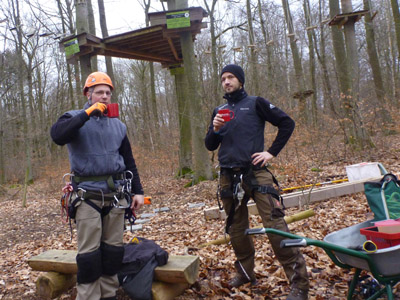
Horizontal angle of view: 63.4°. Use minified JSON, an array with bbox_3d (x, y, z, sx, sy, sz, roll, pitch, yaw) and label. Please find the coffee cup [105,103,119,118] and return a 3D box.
[{"bbox_3d":[-0.600,-0.265,2.200,0.112,0.093,0.082,-5,-1,-12],"label":"coffee cup"}]

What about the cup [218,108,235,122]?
[{"bbox_3d":[0.191,-0.245,2.300,0.115,0.090,0.082,-5,-1,12],"label":"cup"}]

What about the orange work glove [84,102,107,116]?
[{"bbox_3d":[-0.707,-0.272,2.200,0.150,0.100,0.095,-6,-1,28],"label":"orange work glove"}]

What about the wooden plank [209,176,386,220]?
[{"bbox_3d":[1.745,0.868,5.723,3.498,0.150,0.110,-7,-1,-14],"label":"wooden plank"}]

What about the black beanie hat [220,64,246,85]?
[{"bbox_3d":[0.261,-0.581,2.540,0.185,0.170,0.215,-6,-1,31],"label":"black beanie hat"}]

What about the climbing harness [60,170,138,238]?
[{"bbox_3d":[-0.731,0.380,2.340,0.490,0.430,0.330,-5,-1,-22],"label":"climbing harness"}]

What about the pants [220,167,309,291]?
[{"bbox_3d":[0.481,0.577,2.470,0.580,0.940,0.370,-6,-1,19],"label":"pants"}]

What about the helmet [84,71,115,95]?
[{"bbox_3d":[-0.737,-0.485,2.360,0.220,0.170,0.275,-4,-1,-37],"label":"helmet"}]

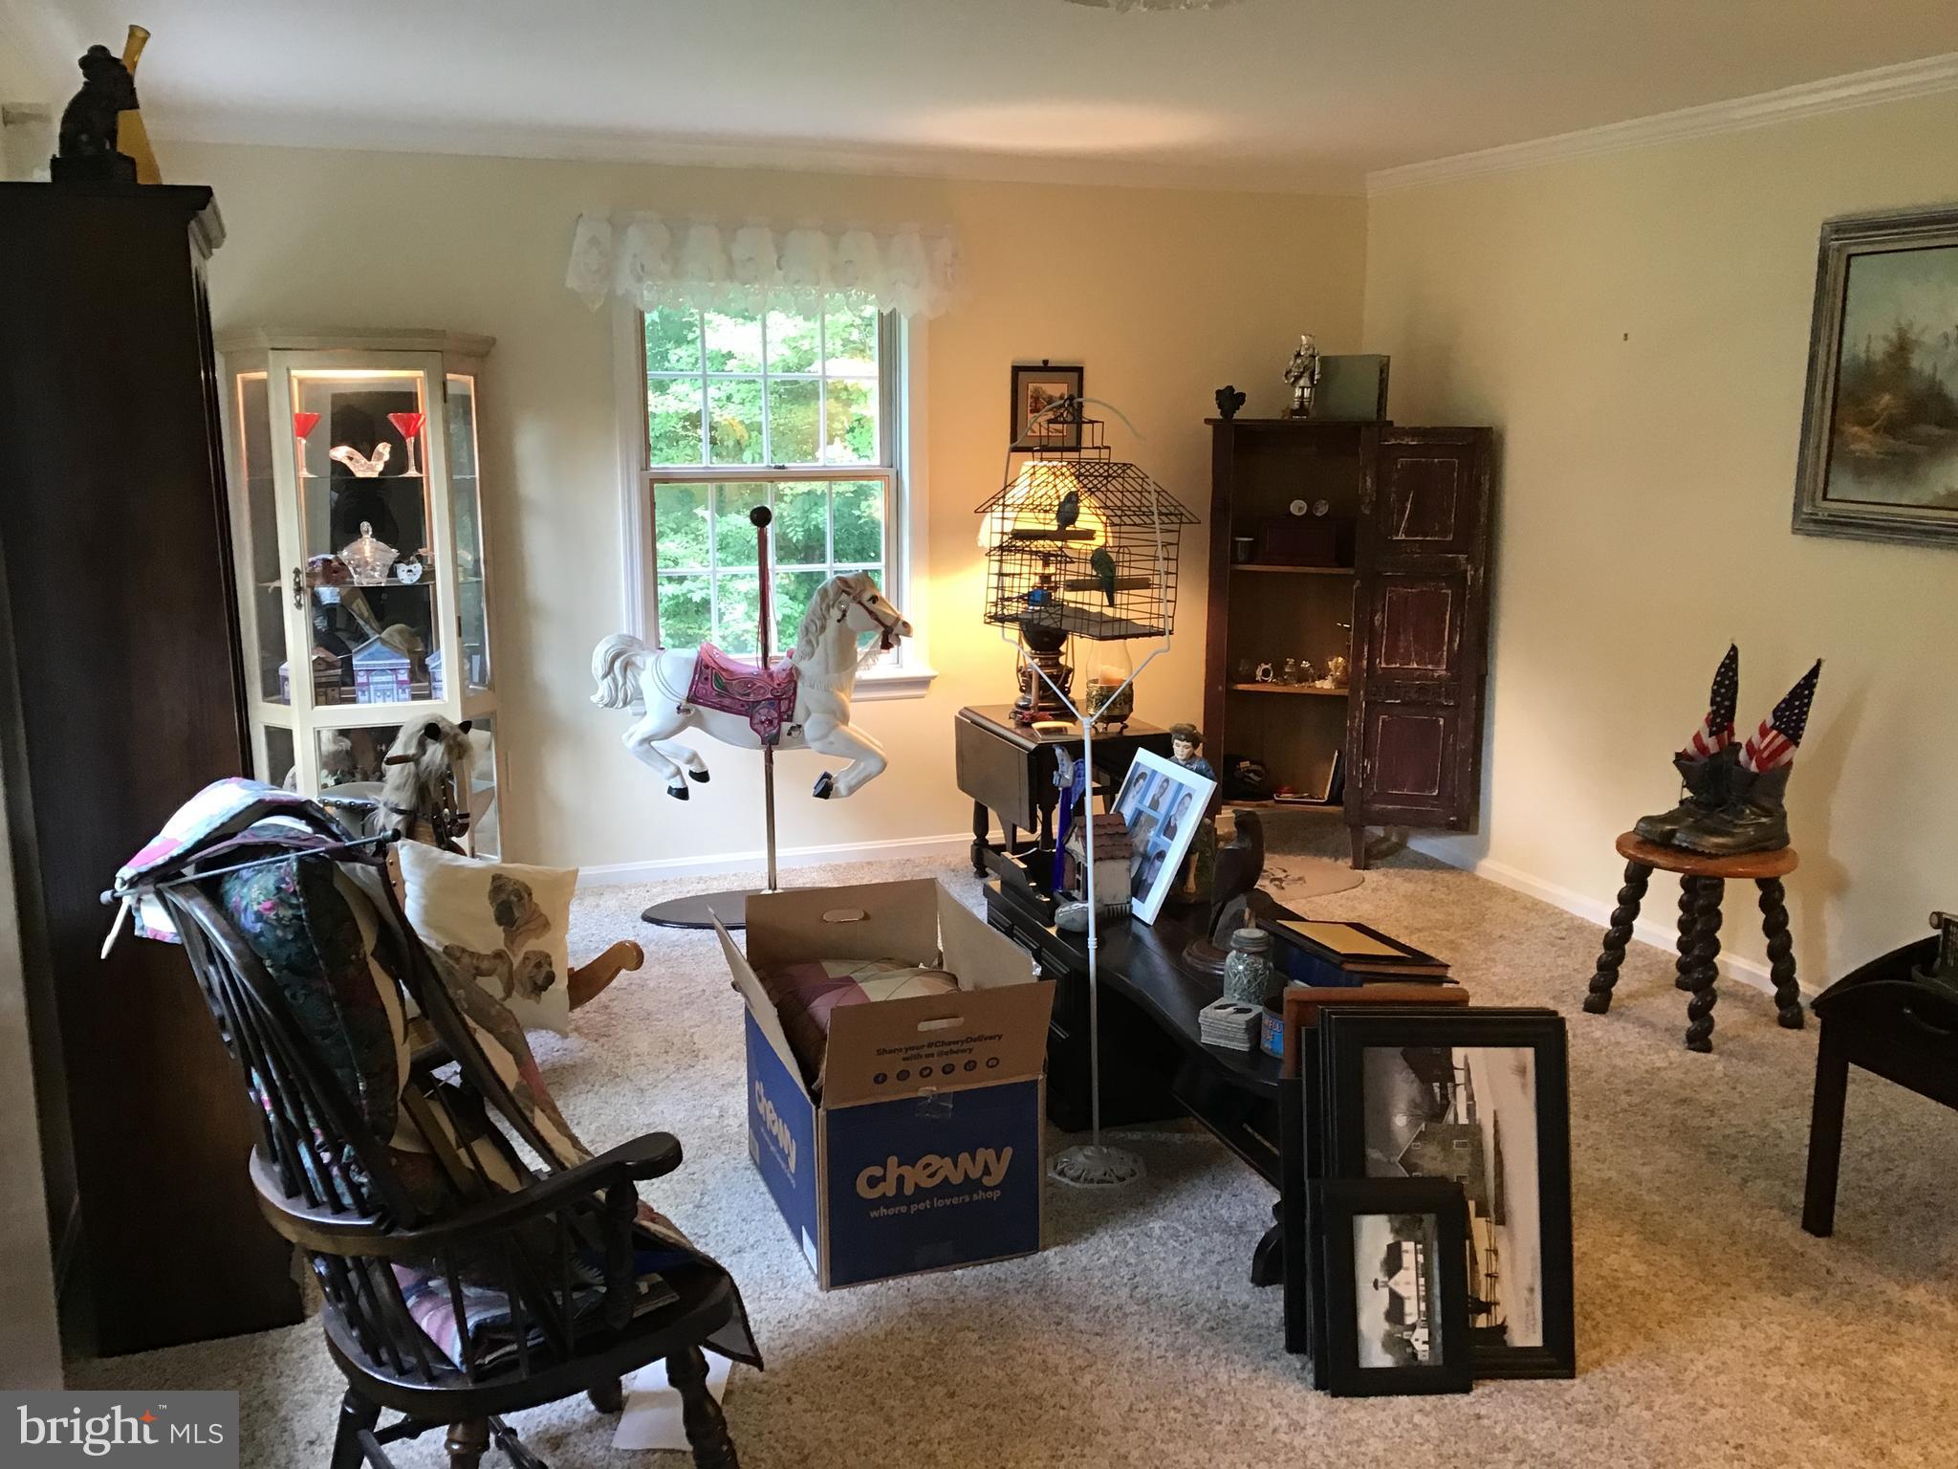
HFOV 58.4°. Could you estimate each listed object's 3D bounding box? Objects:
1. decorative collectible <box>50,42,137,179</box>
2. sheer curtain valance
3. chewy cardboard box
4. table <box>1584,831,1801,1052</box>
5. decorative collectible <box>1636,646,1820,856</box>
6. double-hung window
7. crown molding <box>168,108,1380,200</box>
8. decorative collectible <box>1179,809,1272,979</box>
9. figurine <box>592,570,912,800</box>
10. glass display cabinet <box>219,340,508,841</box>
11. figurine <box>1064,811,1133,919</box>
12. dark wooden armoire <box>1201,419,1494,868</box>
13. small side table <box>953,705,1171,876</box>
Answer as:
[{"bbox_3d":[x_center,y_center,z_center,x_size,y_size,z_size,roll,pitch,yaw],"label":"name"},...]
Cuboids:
[{"bbox_3d":[-1.466,-1.017,2.909,0.125,0.246,0.095,-4,12,-20],"label":"decorative collectible"},{"bbox_3d":[-0.693,-1.533,5.748,1.309,0.287,0.110,-4,12,-20],"label":"sheer curtain valance"},{"bbox_3d":[-0.206,0.685,3.573,0.512,0.577,0.692,-4,12,-20],"label":"chewy cardboard box"},{"bbox_3d":[1.914,0.530,4.653,0.431,0.473,0.431,-6,12,-28],"label":"table"},{"bbox_3d":[1.944,0.029,4.561,0.370,0.500,0.270,-4,12,-21],"label":"decorative collectible"},{"bbox_3d":[-0.692,-0.855,5.972,0.940,1.344,0.120,-4,12,-20],"label":"double-hung window"},{"bbox_3d":[-0.550,-1.878,5.712,4.150,0.085,0.075,-4,12,-21],"label":"crown molding"},{"bbox_3d":[0.523,0.322,3.675,0.190,0.325,0.180,-4,12,-21],"label":"decorative collectible"},{"bbox_3d":[-0.717,-0.170,5.631,1.023,0.702,0.261,-2,11,-12],"label":"figurine"},{"bbox_3d":[-1.823,-0.293,5.341,0.790,1.820,0.350,-4,12,-19],"label":"glass display cabinet"},{"bbox_3d":[0.290,0.315,4.271,0.135,0.237,0.145,-4,12,-20],"label":"figurine"},{"bbox_3d":[1.288,-0.324,6.190,0.950,1.540,0.380,3,12,18],"label":"dark wooden armoire"},{"bbox_3d":[0.262,0.245,5.814,0.510,0.570,0.680,-4,12,-21],"label":"small side table"}]

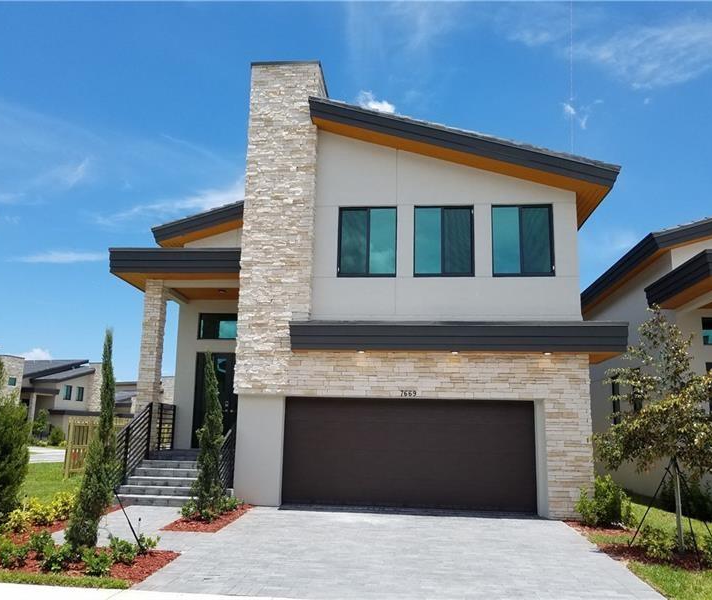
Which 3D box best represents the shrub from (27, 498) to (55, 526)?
[{"bbox_3d":[-5.128,3.398,9.781,0.460,0.400,0.460,0,-12,6],"label":"shrub"}]

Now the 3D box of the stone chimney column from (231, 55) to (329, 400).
[{"bbox_3d":[-1.529,-1.525,13.296,1.511,7.181,1.500,0,-9,7],"label":"stone chimney column"}]

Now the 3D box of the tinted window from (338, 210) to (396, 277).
[{"bbox_3d":[0.240,-1.195,12.346,1.207,1.495,0.100,0,-11,6],"label":"tinted window"}]

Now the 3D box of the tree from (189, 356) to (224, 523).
[{"bbox_3d":[-2.711,2.396,10.911,0.672,2.887,0.672,0,-11,6],"label":"tree"}]

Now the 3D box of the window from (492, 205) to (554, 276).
[{"bbox_3d":[3.432,-1.231,12.403,1.250,1.570,0.120,0,-12,6],"label":"window"}]

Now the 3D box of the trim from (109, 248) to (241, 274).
[{"bbox_3d":[-3.944,-0.829,13.184,2.969,0.573,0.300,0,-11,6],"label":"trim"}]

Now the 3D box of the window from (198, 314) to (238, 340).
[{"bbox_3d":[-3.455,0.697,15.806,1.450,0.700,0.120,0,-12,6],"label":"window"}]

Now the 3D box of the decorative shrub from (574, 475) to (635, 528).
[{"bbox_3d":[4.247,3.418,10.279,0.992,0.837,1.000,0,-11,6],"label":"decorative shrub"}]

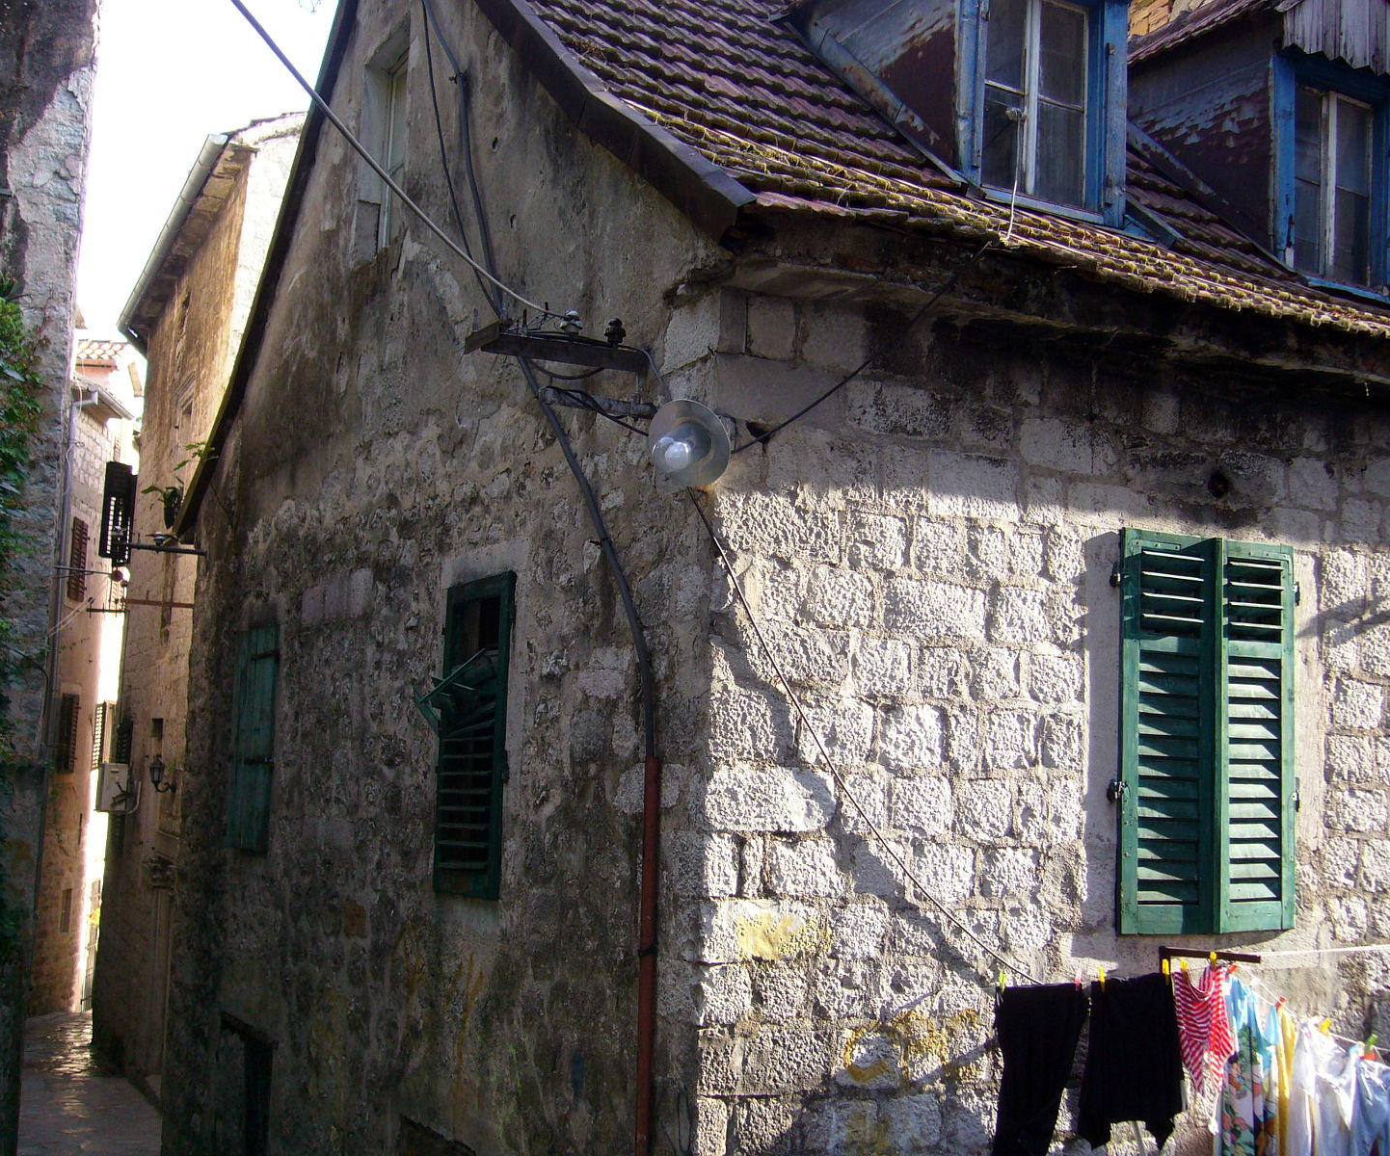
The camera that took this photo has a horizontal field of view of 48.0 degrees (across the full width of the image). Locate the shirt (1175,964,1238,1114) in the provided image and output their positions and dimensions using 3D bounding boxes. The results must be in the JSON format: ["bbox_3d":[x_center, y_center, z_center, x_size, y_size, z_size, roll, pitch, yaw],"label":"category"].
[{"bbox_3d":[1.847,1.640,5.638,0.240,0.470,0.070,3,-7,-6],"label":"shirt"}]

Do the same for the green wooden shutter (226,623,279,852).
[{"bbox_3d":[-2.776,0.992,9.701,0.060,1.370,0.850,7,-8,-32],"label":"green wooden shutter"}]

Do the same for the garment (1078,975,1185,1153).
[{"bbox_3d":[1.565,1.736,5.596,0.390,0.620,0.070,3,-7,-6],"label":"garment"}]

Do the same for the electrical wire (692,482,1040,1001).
[{"bbox_3d":[0.624,0.598,5.484,1.477,1.671,0.060,5,-8,-24],"label":"electrical wire"}]

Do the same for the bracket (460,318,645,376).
[{"bbox_3d":[-0.489,-0.859,5.807,0.670,0.075,0.310,5,-8,-25],"label":"bracket"}]

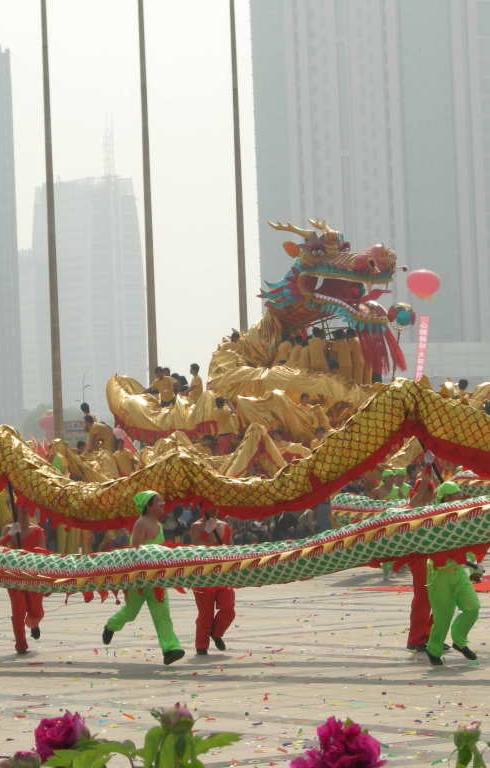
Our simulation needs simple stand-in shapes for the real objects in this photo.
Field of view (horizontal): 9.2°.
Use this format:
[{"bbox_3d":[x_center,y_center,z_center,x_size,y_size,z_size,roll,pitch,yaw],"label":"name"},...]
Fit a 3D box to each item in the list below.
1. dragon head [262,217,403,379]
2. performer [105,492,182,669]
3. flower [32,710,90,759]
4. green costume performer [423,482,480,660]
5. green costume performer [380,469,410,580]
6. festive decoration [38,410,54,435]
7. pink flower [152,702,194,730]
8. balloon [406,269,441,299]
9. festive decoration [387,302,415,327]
[{"bbox_3d":[1.831,-1.789,64.500,2.600,3.200,1.700,-3,-2,28],"label":"dragon head"},{"bbox_3d":[-0.966,1.842,29.000,0.720,1.670,0.500,-2,-1,17],"label":"performer"},{"bbox_3d":[-0.361,0.693,6.000,0.110,0.100,0.110,-2,-1,0],"label":"flower"},{"bbox_3d":[1.879,1.741,28.000,0.550,1.680,0.500,-3,-2,41],"label":"green costume performer"},{"bbox_3d":[2.193,2.090,45.000,0.500,1.660,0.500,-3,-2,37],"label":"green costume performer"},{"bbox_3d":[-17.003,3.348,265.000,2.050,1.950,2.050,-2,-2,0],"label":"festive decoration"},{"bbox_3d":[-0.143,0.655,6.000,0.075,0.060,0.075,-2,-1,0],"label":"pink flower"},{"bbox_3d":[11.392,-6.368,195.000,2.100,1.950,2.100,-2,-2,0],"label":"balloon"},{"bbox_3d":[3.287,-1.449,64.000,0.570,0.520,0.570,-2,-2,0],"label":"festive decoration"}]

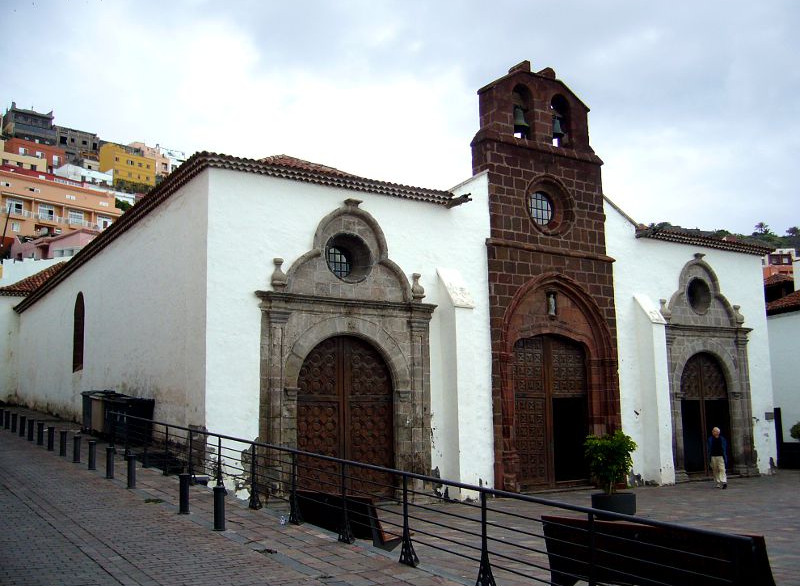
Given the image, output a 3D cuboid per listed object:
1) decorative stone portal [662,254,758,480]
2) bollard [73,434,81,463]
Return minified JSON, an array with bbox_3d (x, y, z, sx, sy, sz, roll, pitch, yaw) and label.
[{"bbox_3d":[10.271,2.428,27.199,4.800,7.424,0.600,5,-10,-34],"label":"decorative stone portal"},{"bbox_3d":[-6.530,3.170,16.372,0.140,0.550,0.140,5,-10,-34],"label":"bollard"}]

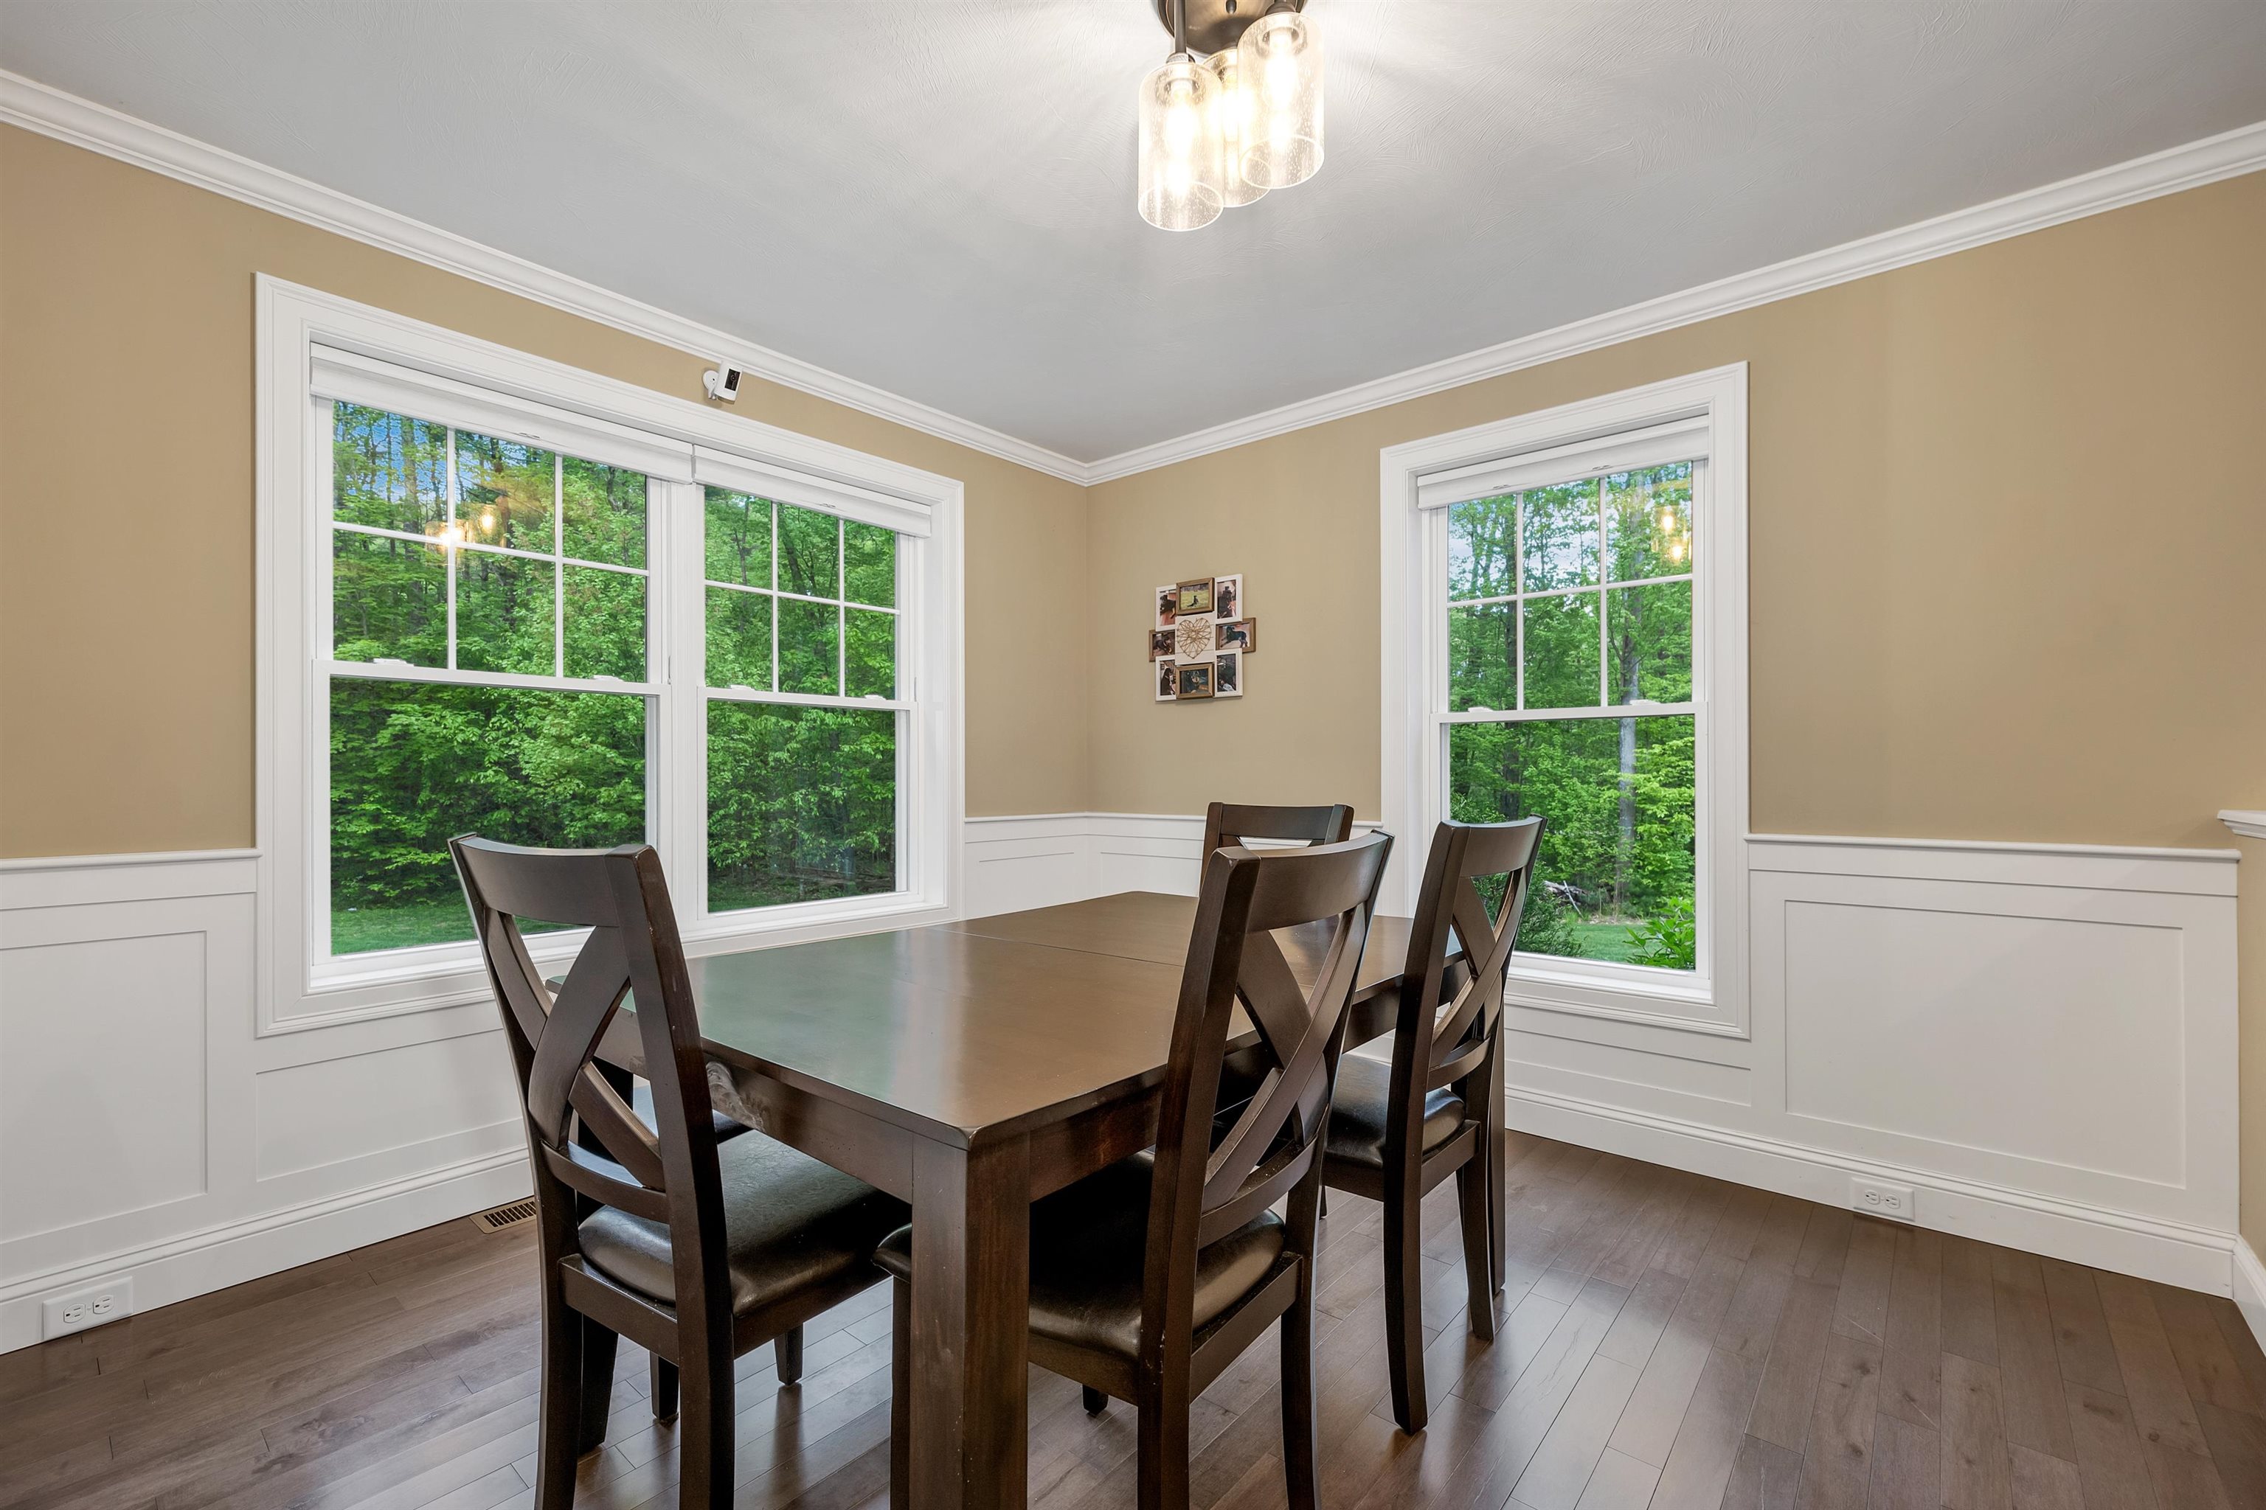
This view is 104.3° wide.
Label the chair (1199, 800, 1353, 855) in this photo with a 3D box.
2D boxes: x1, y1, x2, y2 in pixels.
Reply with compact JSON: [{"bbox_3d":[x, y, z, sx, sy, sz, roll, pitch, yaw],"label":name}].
[{"bbox_3d":[0.190,0.640,2.145,0.455,1.010,0.560,-1,-2,40],"label":"chair"}]

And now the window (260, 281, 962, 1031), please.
[{"bbox_3d":[-1.319,-0.206,2.674,0.120,1.691,1.905,-1,-2,42],"label":"window"}]

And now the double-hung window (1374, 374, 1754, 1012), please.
[{"bbox_3d":[1.288,-0.138,2.727,1.022,1.834,0.120,-1,-2,38],"label":"double-hung window"}]

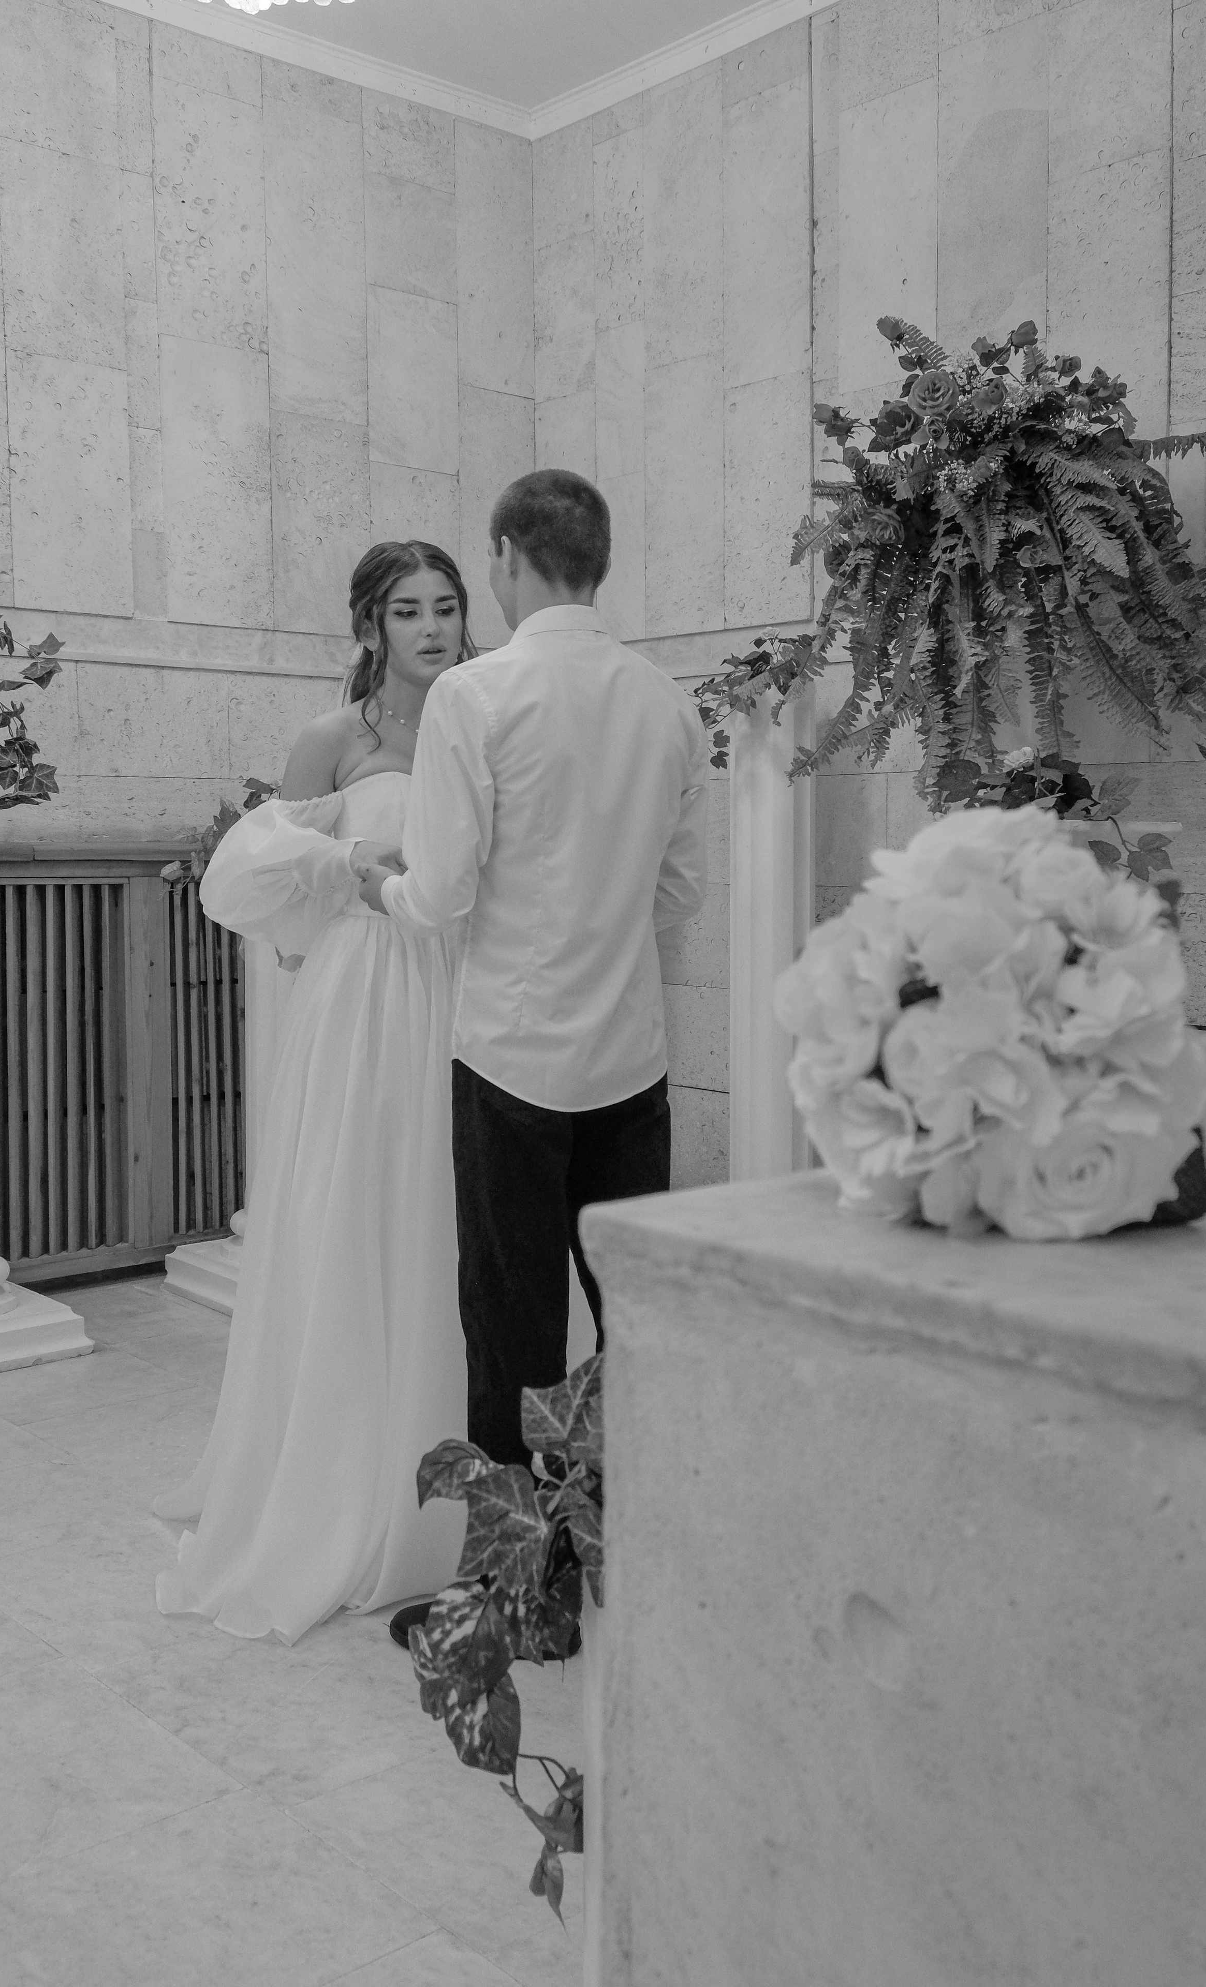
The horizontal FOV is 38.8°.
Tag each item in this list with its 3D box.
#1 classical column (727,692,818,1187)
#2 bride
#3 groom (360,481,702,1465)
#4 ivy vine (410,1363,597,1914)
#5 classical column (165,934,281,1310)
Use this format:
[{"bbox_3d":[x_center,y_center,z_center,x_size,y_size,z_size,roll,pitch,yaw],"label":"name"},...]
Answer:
[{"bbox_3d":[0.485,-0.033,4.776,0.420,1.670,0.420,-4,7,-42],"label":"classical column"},{"bbox_3d":[-0.387,0.126,2.806,0.640,1.690,0.660,-3,6,-36],"label":"bride"},{"bbox_3d":[-0.089,0.095,2.662,0.500,1.780,0.430,-3,6,-37],"label":"groom"},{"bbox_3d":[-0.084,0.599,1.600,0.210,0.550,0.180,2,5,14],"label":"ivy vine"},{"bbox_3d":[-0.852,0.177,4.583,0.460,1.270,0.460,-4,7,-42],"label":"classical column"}]

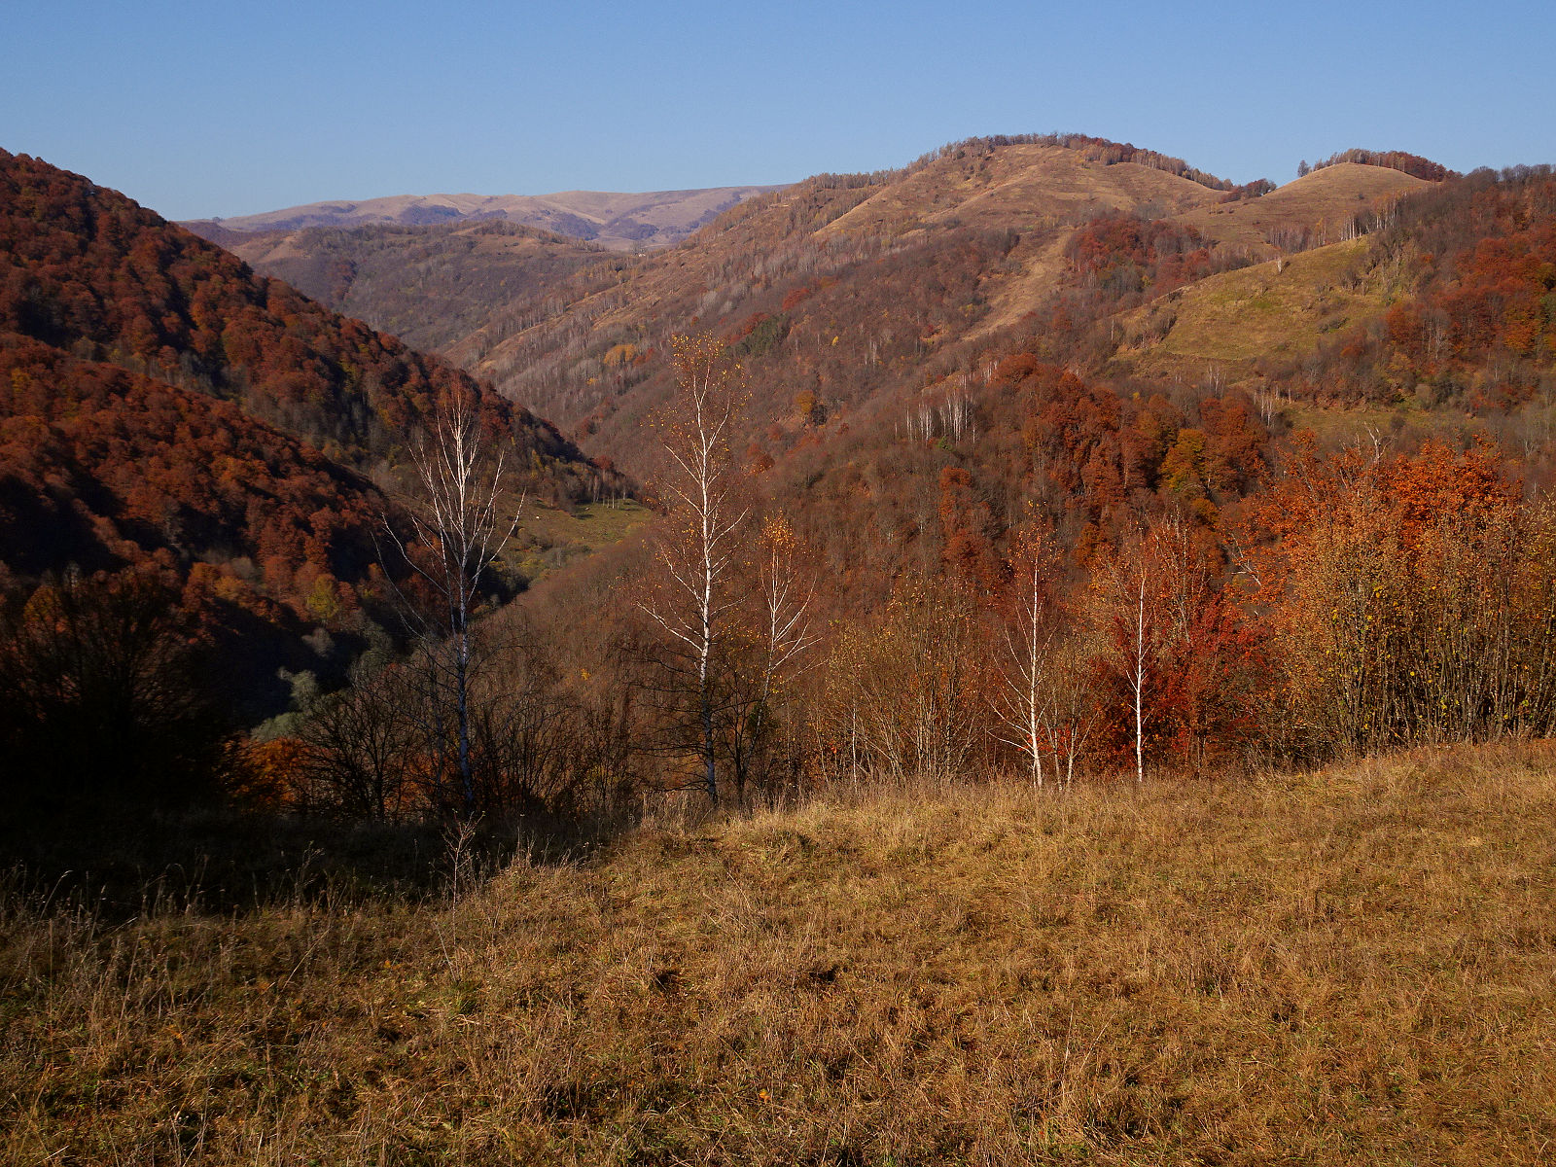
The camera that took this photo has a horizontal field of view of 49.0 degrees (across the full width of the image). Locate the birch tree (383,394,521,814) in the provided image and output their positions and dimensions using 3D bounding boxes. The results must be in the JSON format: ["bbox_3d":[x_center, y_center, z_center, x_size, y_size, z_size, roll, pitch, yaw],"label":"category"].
[{"bbox_3d":[-5.300,0.410,27.800,2.250,6.950,2.150,0,9,0],"label":"birch tree"}]

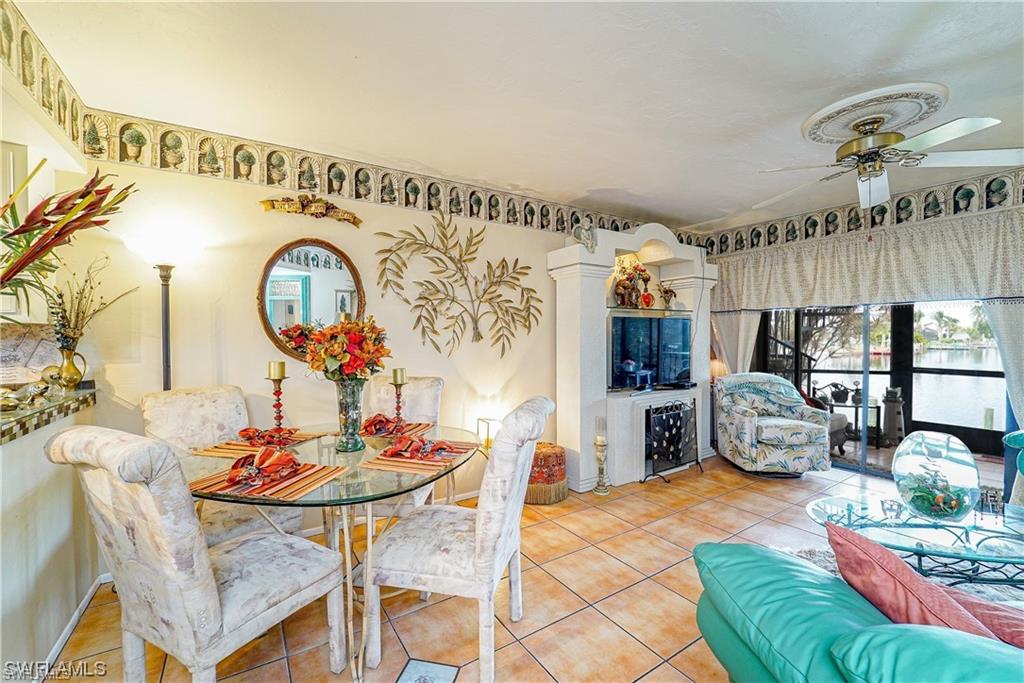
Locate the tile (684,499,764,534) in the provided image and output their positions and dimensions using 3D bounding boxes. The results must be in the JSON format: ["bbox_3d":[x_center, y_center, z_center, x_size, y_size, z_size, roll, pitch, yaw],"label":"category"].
[{"bbox_3d":[1.443,1.203,2.736,0.395,0.012,0.395,-1,0,-32],"label":"tile"}]

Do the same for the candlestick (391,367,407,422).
[{"bbox_3d":[-0.566,0.299,2.000,0.100,0.336,0.100,-1,0,-32],"label":"candlestick"}]

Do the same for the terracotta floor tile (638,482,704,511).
[{"bbox_3d":[1.232,1.208,3.076,0.395,0.012,0.395,-1,0,-32],"label":"terracotta floor tile"}]

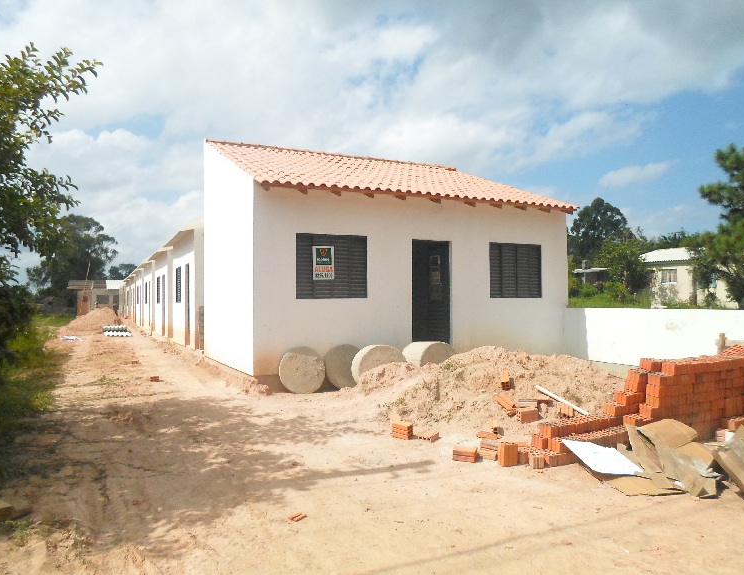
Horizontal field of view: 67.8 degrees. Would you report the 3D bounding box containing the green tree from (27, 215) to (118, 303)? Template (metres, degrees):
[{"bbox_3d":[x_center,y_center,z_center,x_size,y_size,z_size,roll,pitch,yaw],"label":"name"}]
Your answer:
[{"bbox_3d":[-36.802,-2.888,68.000,10.500,12.165,10.500,0,-2,-28],"label":"green tree"}]

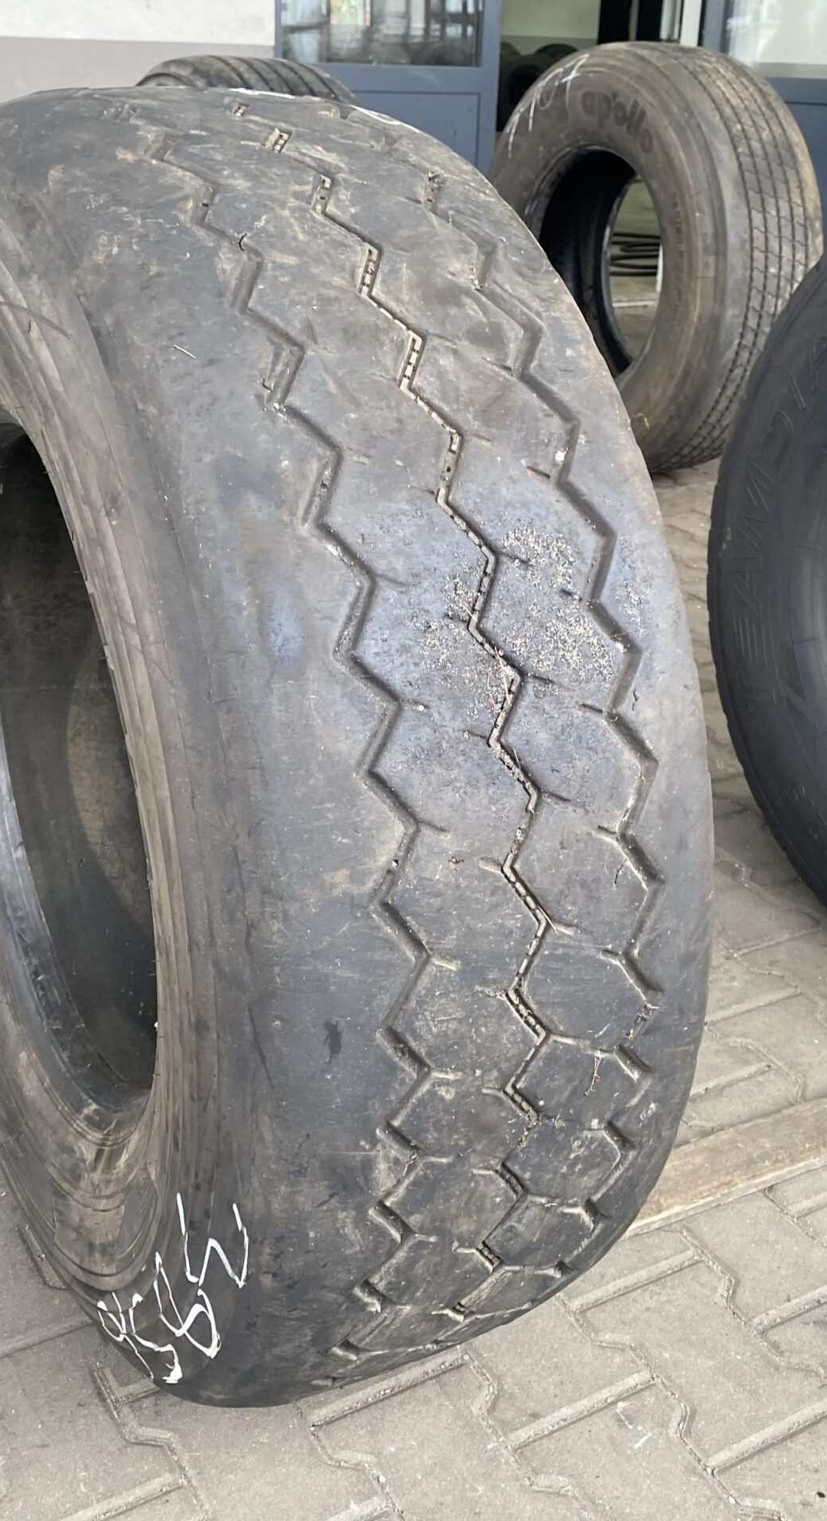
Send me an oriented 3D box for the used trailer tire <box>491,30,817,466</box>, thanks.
[{"bbox_3d":[0.579,-1.285,3.972,0.370,1.060,1.060,-14,30,-31],"label":"used trailer tire"}]

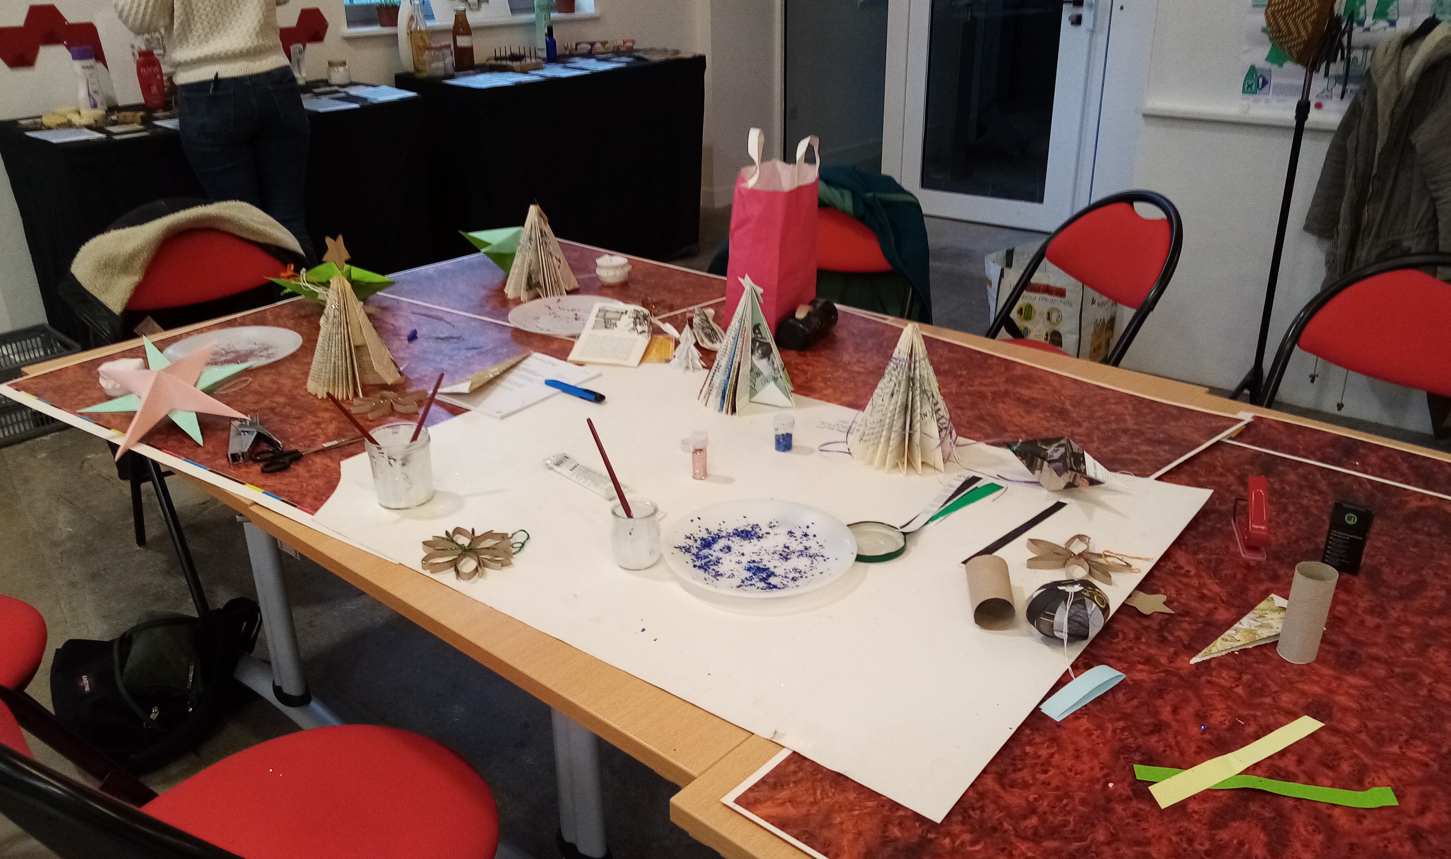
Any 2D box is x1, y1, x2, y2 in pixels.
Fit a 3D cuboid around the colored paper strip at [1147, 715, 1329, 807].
[{"bbox_3d":[0.461,0.292,0.976,0.210,0.007,0.021,-13,27,-25],"label":"colored paper strip"}]

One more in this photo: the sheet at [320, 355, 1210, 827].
[{"bbox_3d":[0.009,0.082,1.513,1.065,0.008,0.785,16,29,35],"label":"sheet"}]

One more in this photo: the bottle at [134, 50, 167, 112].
[{"bbox_3d":[-2.112,-1.279,3.988,0.080,0.197,0.050,-18,29,-32],"label":"bottle"}]

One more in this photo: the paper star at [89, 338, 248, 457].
[{"bbox_3d":[-0.879,-0.071,1.725,0.250,0.060,0.250,-1,50,-14],"label":"paper star"}]

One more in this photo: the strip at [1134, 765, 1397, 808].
[{"bbox_3d":[0.466,0.306,0.942,0.212,0.008,0.025,3,25,9],"label":"strip"}]

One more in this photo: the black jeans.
[{"bbox_3d":[-1.288,-0.524,3.114,0.380,1.018,0.290,-21,31,-38],"label":"black jeans"}]

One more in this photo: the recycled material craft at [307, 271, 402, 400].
[{"bbox_3d":[-0.628,-0.163,1.823,0.155,0.190,0.150,-10,26,-18],"label":"recycled material craft"}]

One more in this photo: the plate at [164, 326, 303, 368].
[{"bbox_3d":[-0.931,-0.148,2.071,0.240,0.022,0.240,-1,23,0],"label":"plate"}]

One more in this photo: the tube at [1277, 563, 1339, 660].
[{"bbox_3d":[0.575,0.183,1.078,0.041,0.098,0.041,17,29,35],"label":"tube"}]

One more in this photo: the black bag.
[{"bbox_3d":[-1.122,0.478,2.155,0.350,0.210,0.280,-11,25,-23],"label":"black bag"}]

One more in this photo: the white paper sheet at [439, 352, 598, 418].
[{"bbox_3d":[-0.352,-0.085,1.847,0.184,0.016,0.245,16,29,33],"label":"white paper sheet"}]

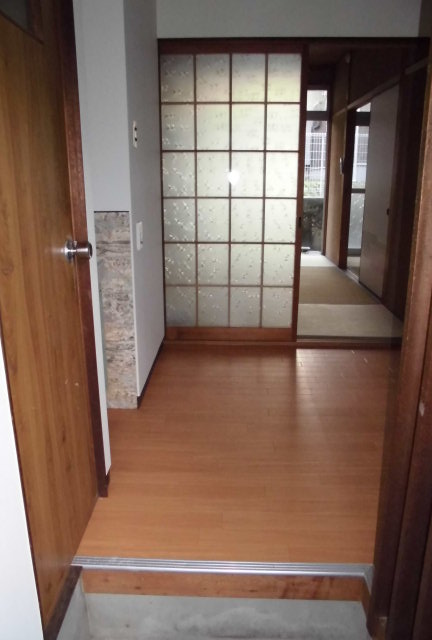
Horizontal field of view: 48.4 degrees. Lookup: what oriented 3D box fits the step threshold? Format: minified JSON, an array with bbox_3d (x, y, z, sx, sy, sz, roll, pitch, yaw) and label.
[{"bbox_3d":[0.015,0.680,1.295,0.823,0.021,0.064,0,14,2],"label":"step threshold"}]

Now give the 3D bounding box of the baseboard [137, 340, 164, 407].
[{"bbox_3d":[-0.372,0.268,2.766,0.018,0.061,1.009,0,14,1],"label":"baseboard"}]

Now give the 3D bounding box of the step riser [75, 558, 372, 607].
[{"bbox_3d":[0.013,0.719,1.301,0.805,0.087,0.049,0,14,2],"label":"step riser"}]

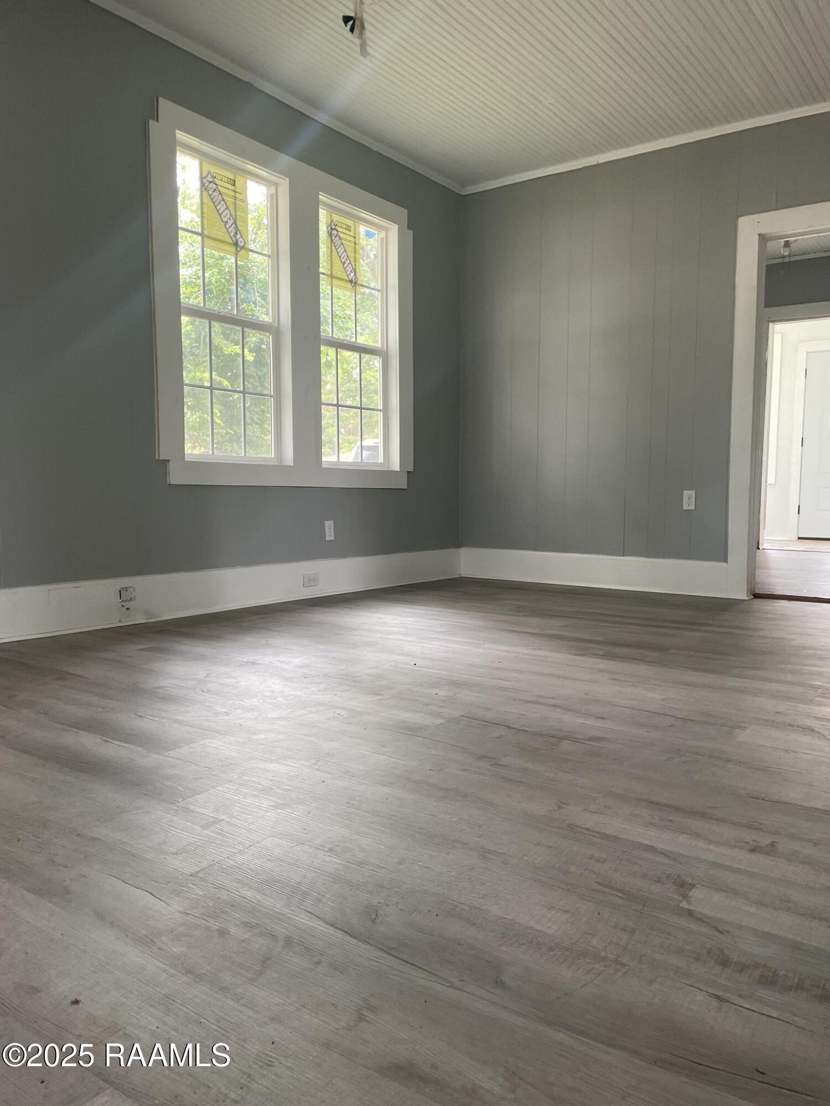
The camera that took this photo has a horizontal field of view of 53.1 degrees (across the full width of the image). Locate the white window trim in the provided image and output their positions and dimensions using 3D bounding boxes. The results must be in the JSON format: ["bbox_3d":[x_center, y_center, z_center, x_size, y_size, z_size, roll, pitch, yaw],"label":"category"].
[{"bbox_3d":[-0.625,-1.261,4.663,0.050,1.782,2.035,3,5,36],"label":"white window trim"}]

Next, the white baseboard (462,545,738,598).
[{"bbox_3d":[1.116,0.114,5.479,1.930,0.213,0.030,3,5,36],"label":"white baseboard"}]

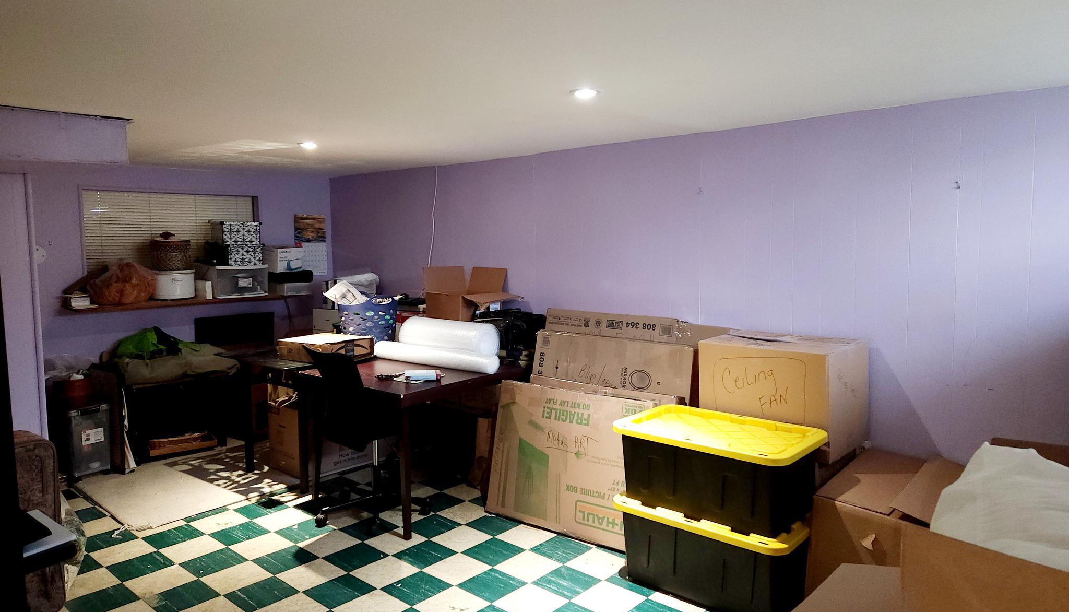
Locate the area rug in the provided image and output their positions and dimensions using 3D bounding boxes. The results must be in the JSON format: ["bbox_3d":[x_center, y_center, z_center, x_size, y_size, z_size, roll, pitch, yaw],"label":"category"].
[{"bbox_3d":[-2.052,1.083,4.533,1.140,0.012,1.270,4,7,42],"label":"area rug"}]

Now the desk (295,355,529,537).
[{"bbox_3d":[-0.703,0.739,4.168,0.950,0.737,0.930,4,7,40],"label":"desk"}]

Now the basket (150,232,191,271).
[{"bbox_3d":[-2.613,-0.390,5.103,0.268,0.280,0.268,4,7,42],"label":"basket"}]

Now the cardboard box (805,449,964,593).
[{"bbox_3d":[1.503,0.951,2.804,0.710,0.480,0.560,-6,8,-44],"label":"cardboard box"}]

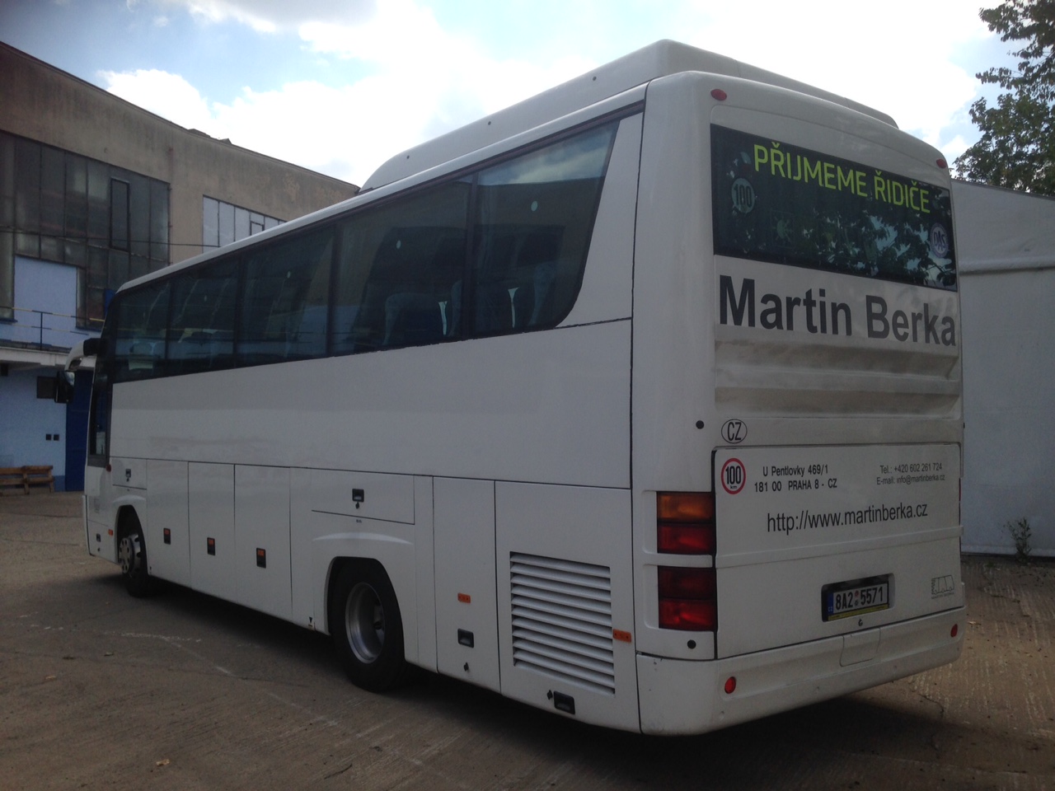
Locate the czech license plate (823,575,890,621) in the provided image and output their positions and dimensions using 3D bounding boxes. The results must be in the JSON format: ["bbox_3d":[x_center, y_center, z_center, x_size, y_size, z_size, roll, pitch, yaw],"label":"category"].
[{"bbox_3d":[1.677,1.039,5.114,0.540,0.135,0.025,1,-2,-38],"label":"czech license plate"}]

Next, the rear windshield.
[{"bbox_3d":[1.625,-0.904,5.131,2.060,0.600,0.060,1,-5,-38],"label":"rear windshield"}]

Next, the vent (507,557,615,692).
[{"bbox_3d":[0.165,1.095,4.930,0.045,0.585,0.760,1,-2,-38],"label":"vent"}]

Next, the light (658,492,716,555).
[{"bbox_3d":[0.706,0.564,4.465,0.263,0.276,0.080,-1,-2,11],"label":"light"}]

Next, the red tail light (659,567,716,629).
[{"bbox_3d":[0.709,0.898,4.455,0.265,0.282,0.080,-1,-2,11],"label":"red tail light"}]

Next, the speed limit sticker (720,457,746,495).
[{"bbox_3d":[0.922,0.362,4.490,0.162,0.160,0.010,1,-2,-38],"label":"speed limit sticker"}]

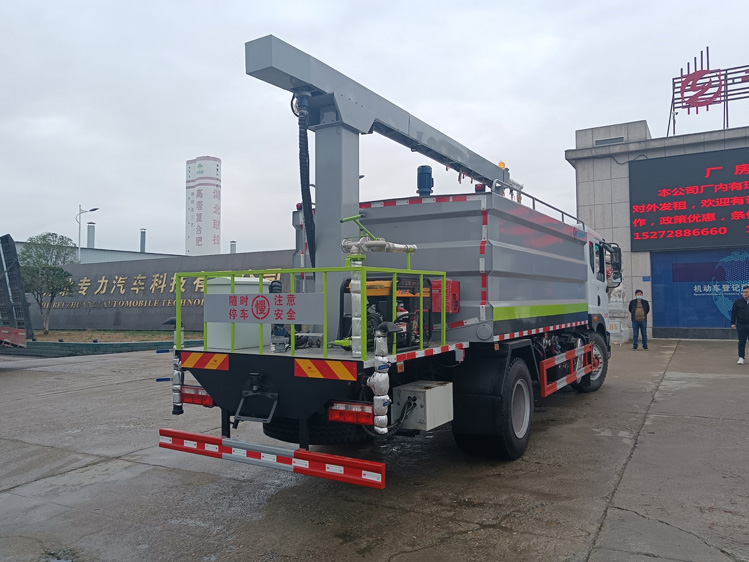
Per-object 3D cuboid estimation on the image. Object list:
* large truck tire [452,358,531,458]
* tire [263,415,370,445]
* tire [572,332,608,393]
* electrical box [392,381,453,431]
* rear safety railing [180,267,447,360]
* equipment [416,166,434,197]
[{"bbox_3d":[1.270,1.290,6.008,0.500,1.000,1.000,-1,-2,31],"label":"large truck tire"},{"bbox_3d":[-0.447,1.157,5.045,1.000,0.270,1.000,0,-2,0],"label":"tire"},{"bbox_3d":[3.685,1.391,10.071,0.280,1.000,1.000,-2,-2,44],"label":"tire"},{"bbox_3d":[0.432,1.087,5.143,0.329,0.334,0.524,-1,-2,31],"label":"electrical box"},{"bbox_3d":[-0.517,0.254,4.963,1.858,0.628,1.319,-1,-2,31],"label":"rear safety railing"},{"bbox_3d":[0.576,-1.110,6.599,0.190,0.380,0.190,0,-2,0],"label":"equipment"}]

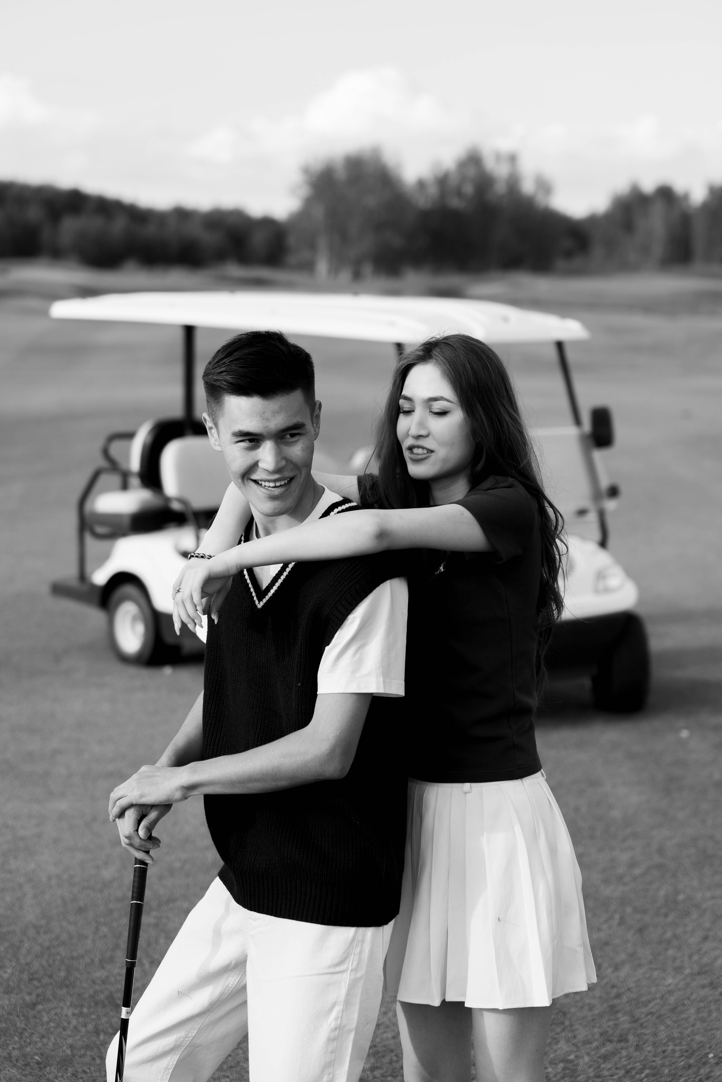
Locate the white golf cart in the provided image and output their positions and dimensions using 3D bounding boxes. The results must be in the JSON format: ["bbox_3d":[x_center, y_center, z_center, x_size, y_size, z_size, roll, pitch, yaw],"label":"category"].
[{"bbox_3d":[-0.125,-0.249,10.617,1.220,1.940,3.620,-7,10,-42],"label":"white golf cart"}]

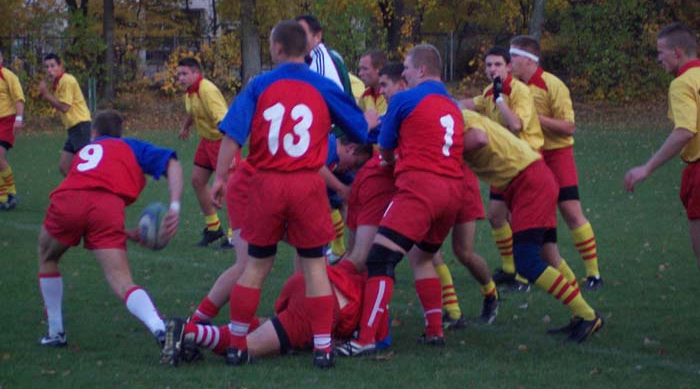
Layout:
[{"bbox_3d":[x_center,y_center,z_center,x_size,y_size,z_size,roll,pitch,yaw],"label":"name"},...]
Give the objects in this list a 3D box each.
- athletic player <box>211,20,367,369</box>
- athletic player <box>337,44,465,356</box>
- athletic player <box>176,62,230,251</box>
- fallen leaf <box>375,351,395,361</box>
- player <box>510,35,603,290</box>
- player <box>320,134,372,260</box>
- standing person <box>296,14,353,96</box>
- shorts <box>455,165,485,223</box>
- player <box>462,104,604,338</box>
[{"bbox_3d":[-0.326,-0.020,13.914,0.800,1.800,0.500,0,3,5],"label":"athletic player"},{"bbox_3d":[0.279,0.001,14.766,0.620,1.680,0.640,2,3,38],"label":"athletic player"},{"bbox_3d":[-1.272,-0.395,23.507,0.540,1.650,0.550,2,3,35],"label":"athletic player"},{"bbox_3d":[0.183,0.848,14.155,0.105,0.042,0.090,0,3,0],"label":"fallen leaf"},{"bbox_3d":[1.463,-0.242,18.909,0.570,1.780,0.530,-1,3,-22],"label":"player"},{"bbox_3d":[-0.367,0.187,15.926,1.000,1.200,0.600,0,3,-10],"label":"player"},{"bbox_3d":[-0.175,-0.183,17.010,0.500,1.850,0.580,-1,3,-18],"label":"standing person"},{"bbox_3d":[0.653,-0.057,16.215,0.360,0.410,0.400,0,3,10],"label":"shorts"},{"bbox_3d":[1.002,0.145,15.423,0.950,1.330,0.600,0,3,4],"label":"player"}]

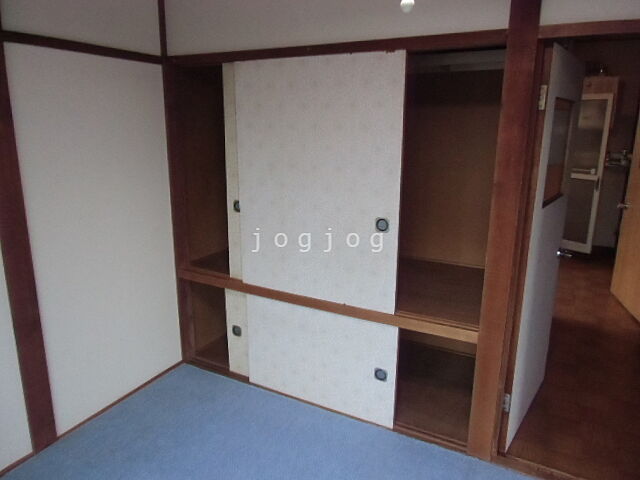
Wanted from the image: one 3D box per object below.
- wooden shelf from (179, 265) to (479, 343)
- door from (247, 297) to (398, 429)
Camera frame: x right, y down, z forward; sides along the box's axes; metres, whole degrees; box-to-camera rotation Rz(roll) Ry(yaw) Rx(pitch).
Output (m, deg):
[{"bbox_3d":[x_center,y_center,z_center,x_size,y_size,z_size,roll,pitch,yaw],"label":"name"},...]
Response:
[{"bbox_3d":[-0.063,0.303,2.304,1.708,0.057,0.080,8,15,27],"label":"wooden shelf"},{"bbox_3d":[-0.015,0.609,2.319,0.870,0.544,0.030,8,15,27],"label":"door"}]

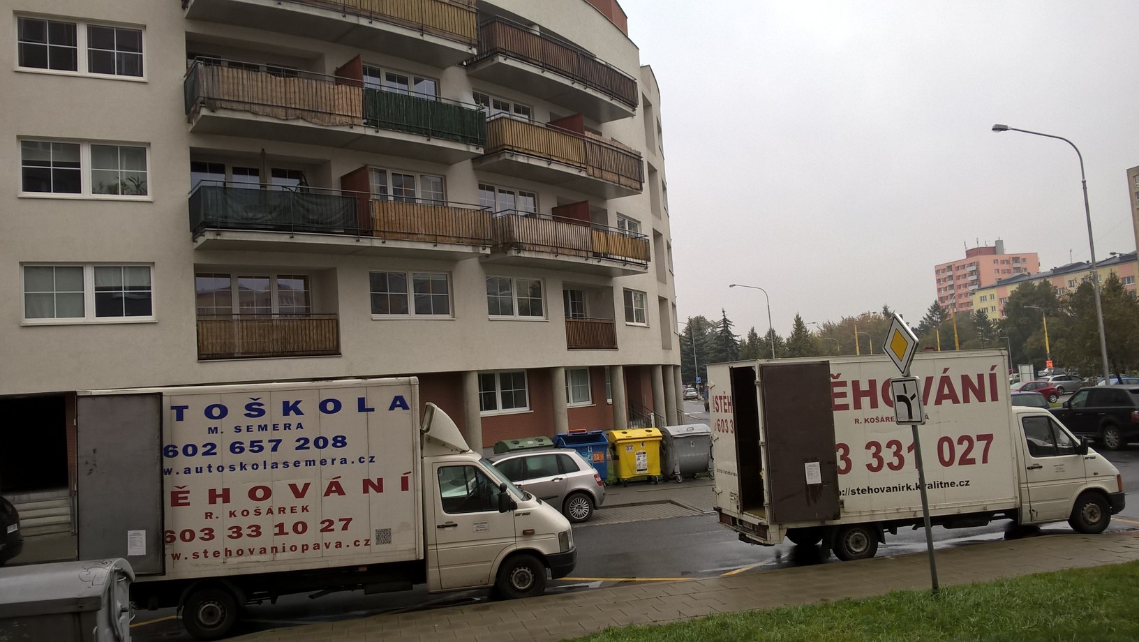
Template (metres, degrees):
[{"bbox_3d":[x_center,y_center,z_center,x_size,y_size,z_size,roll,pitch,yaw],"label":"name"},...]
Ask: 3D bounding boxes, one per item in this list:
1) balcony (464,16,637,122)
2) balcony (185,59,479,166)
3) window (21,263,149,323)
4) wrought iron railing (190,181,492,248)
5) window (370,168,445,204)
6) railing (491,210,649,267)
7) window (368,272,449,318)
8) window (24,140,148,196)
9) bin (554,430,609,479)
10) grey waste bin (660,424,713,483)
[{"bbox_3d":[-0.319,-7.918,29.228,1.685,1.342,7.544,-7,-5,36],"label":"balcony"},{"bbox_3d":[-5.671,-5.203,23.118,7.613,1.340,1.733,0,-6,-40],"label":"balcony"},{"bbox_3d":[-10.584,-0.642,20.007,2.529,1.261,0.150,-2,-5,-28],"label":"window"},{"bbox_3d":[-5.436,-2.482,22.834,7.851,1.210,1.698,0,-6,-41],"label":"wrought iron railing"},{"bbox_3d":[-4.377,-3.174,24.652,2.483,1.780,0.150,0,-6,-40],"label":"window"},{"bbox_3d":[0.057,-2.375,28.734,1.601,1.190,7.625,-7,-6,34],"label":"railing"},{"bbox_3d":[-4.324,-0.730,24.779,2.577,1.237,0.150,0,-6,-43],"label":"window"},{"bbox_3d":[-10.866,-3.426,20.393,2.505,1.213,0.150,-2,-5,-26],"label":"window"},{"bbox_3d":[0.247,3.745,24.566,1.330,1.420,1.050,-3,-5,-13],"label":"bin"},{"bbox_3d":[3.016,3.393,23.486,1.170,1.420,1.030,-3,-5,-11],"label":"grey waste bin"}]

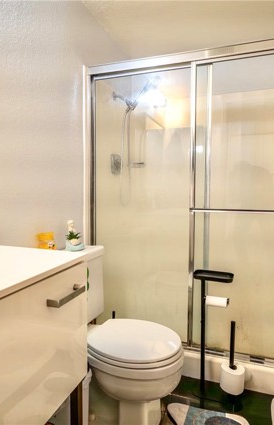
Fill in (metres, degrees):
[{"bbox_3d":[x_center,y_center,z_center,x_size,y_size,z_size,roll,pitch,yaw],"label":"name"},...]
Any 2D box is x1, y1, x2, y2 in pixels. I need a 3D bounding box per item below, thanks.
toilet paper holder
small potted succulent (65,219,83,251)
[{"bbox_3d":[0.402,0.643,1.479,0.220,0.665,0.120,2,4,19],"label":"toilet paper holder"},{"bbox_3d":[-0.325,0.115,1.479,0.086,0.162,0.088,2,4,19],"label":"small potted succulent"}]

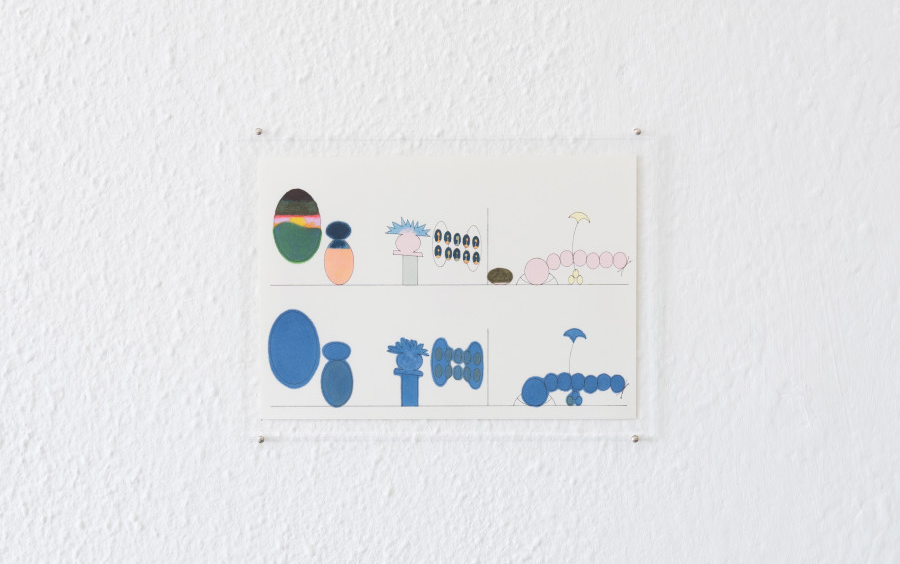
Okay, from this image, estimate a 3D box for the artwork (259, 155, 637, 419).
[{"bbox_3d":[-0.002,0.004,1.182,0.297,0.209,0.003,0,2,0],"label":"artwork"}]

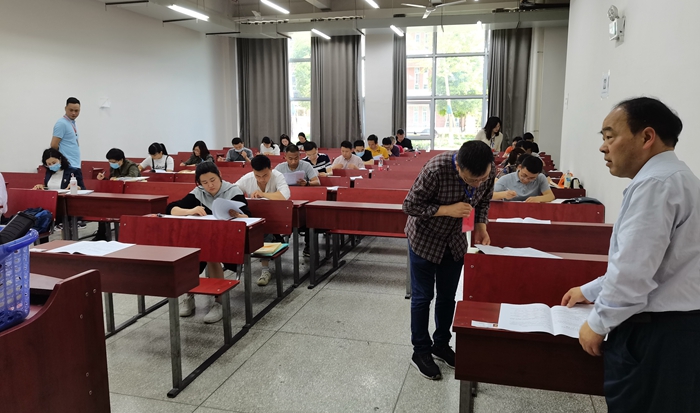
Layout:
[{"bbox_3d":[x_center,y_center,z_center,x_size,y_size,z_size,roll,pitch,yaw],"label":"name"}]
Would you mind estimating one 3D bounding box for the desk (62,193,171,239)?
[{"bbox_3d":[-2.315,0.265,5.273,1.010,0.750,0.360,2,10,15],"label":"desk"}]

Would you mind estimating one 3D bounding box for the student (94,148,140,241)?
[{"bbox_3d":[-2.850,-0.142,6.521,0.530,1.145,0.720,2,10,15],"label":"student"}]

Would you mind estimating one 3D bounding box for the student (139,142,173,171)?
[{"bbox_3d":[-2.941,-0.381,8.040,0.540,1.230,0.800,3,10,15],"label":"student"}]

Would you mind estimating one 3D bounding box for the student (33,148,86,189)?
[{"bbox_3d":[-3.322,-0.062,6.096,0.600,1.240,0.800,3,10,15],"label":"student"}]

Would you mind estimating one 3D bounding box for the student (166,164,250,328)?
[{"bbox_3d":[-1.162,0.235,4.403,0.680,1.200,0.800,3,10,15],"label":"student"}]

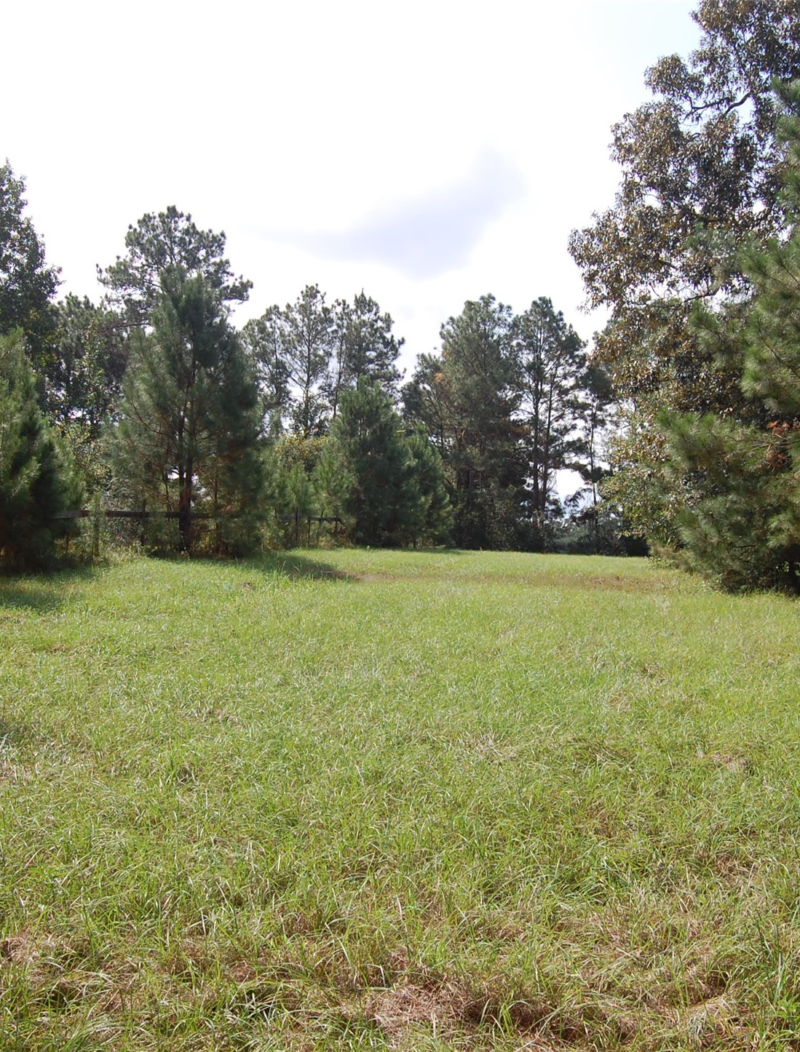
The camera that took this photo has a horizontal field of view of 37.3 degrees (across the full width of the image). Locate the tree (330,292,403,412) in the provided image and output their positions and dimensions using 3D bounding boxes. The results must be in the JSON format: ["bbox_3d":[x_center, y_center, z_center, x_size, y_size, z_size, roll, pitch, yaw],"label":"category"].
[{"bbox_3d":[-1.830,-5.740,64.000,4.140,13.880,4.140,0,0,0],"label":"tree"}]

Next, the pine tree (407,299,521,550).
[{"bbox_3d":[3.380,-5.520,63.000,6.040,13.530,5.740,0,0,0],"label":"pine tree"}]

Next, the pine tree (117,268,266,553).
[{"bbox_3d":[-6.260,-3.320,35.000,4.380,8.320,4.250,0,0,0],"label":"pine tree"}]

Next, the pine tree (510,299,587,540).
[{"bbox_3d":[8.200,-5.620,65.000,4.130,13.820,4.130,0,0,0],"label":"pine tree"}]

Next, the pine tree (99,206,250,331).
[{"bbox_3d":[-9.870,-6.450,52.000,6.670,15.180,6.330,0,0,0],"label":"pine tree"}]

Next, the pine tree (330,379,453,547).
[{"bbox_3d":[-0.410,-2.760,52.000,5.200,7.370,4.680,0,0,0],"label":"pine tree"}]

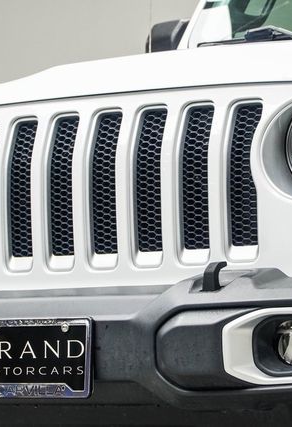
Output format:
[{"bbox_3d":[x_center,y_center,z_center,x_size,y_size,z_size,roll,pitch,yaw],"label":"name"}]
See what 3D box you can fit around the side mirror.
[{"bbox_3d":[0.091,-0.480,6.804,0.195,0.185,0.120,-3,-6,36],"label":"side mirror"}]

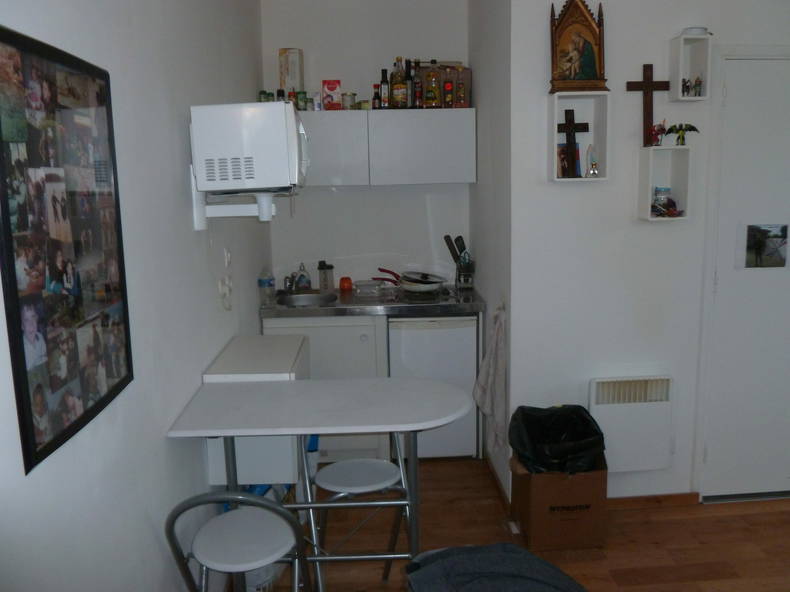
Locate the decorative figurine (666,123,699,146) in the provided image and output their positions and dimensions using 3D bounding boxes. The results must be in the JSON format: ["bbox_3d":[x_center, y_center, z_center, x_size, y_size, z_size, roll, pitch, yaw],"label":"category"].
[{"bbox_3d":[1.219,-0.682,2.706,0.145,0.093,0.050,-2,9,-5],"label":"decorative figurine"}]

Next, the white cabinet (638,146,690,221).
[{"bbox_3d":[1.176,-0.490,2.795,0.174,0.306,0.112,-2,9,-3],"label":"white cabinet"}]

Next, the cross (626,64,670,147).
[{"bbox_3d":[1.099,-0.826,2.780,0.192,0.348,0.022,-2,9,-3],"label":"cross"}]

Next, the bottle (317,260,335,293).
[{"bbox_3d":[-0.422,-0.105,3.943,0.098,0.206,0.095,-1,9,-2],"label":"bottle"}]

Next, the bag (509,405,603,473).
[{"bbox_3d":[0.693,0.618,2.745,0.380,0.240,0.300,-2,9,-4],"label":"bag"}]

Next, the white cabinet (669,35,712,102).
[{"bbox_3d":[1.238,-0.946,2.688,0.120,0.250,0.095,-2,9,-4],"label":"white cabinet"}]

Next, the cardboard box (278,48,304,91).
[{"bbox_3d":[-0.597,-1.233,3.709,0.140,0.380,0.085,-1,9,-2],"label":"cardboard box"}]

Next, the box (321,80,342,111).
[{"bbox_3d":[-0.348,-1.114,3.561,0.113,0.168,0.060,-2,9,-3],"label":"box"}]

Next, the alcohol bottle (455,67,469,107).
[{"bbox_3d":[0.379,-1.180,3.643,0.070,0.257,0.068,-1,9,-2],"label":"alcohol bottle"}]

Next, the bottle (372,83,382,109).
[{"bbox_3d":[-0.097,-1.103,3.541,0.050,0.150,0.050,-2,9,-4],"label":"bottle"}]

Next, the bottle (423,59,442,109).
[{"bbox_3d":[0.215,-1.188,3.635,0.100,0.282,0.090,-1,9,-2],"label":"bottle"}]

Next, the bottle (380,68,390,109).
[{"bbox_3d":[-0.053,-1.153,3.580,0.052,0.226,0.052,-2,9,-3],"label":"bottle"}]

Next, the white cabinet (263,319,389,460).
[{"bbox_3d":[-0.378,0.490,3.811,0.675,0.835,0.560,-1,9,-2],"label":"white cabinet"}]

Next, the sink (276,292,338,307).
[{"bbox_3d":[-0.509,0.088,3.735,0.355,0.130,0.360,-2,9,-3],"label":"sink"}]

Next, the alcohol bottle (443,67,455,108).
[{"bbox_3d":[0.302,-1.157,3.567,0.062,0.235,0.062,-2,9,-4],"label":"alcohol bottle"}]

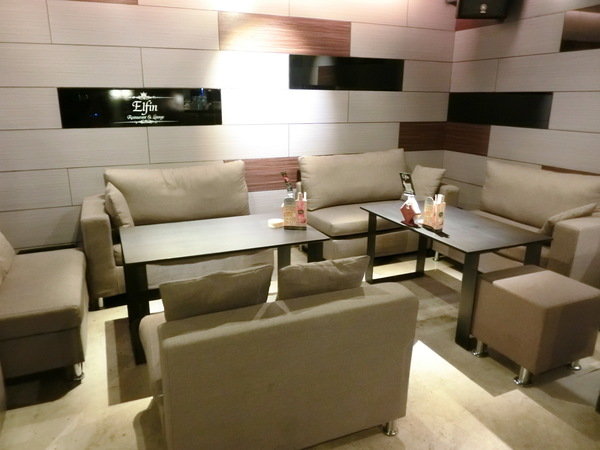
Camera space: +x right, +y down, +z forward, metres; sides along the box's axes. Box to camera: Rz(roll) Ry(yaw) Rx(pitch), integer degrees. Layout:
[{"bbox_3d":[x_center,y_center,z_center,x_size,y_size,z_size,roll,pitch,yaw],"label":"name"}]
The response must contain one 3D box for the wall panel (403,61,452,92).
[{"bbox_3d":[1.344,-1.561,4.579,0.629,0.309,0.030,-7,18,-22],"label":"wall panel"}]

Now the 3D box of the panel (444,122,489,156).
[{"bbox_3d":[1.768,-0.917,4.574,0.030,0.307,0.626,-7,18,-22],"label":"panel"}]

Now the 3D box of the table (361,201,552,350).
[{"bbox_3d":[1.056,0.284,3.196,0.675,0.648,1.152,-7,18,-22],"label":"table"}]

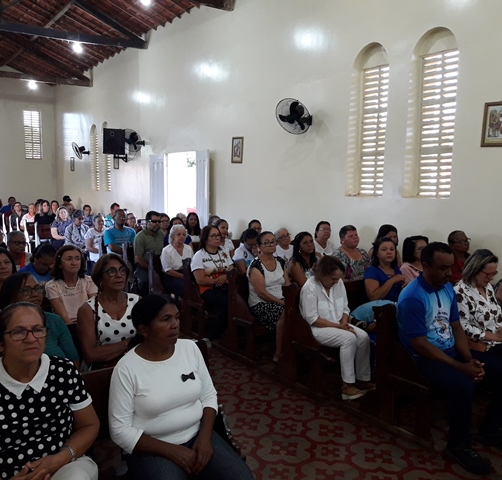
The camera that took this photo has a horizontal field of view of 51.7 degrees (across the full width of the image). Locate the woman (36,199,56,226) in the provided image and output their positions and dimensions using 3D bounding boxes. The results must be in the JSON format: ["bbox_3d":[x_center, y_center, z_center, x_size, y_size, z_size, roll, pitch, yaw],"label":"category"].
[{"bbox_3d":[-4.373,-0.208,11.156,0.450,1.250,0.600,-4,7,-36],"label":"woman"}]

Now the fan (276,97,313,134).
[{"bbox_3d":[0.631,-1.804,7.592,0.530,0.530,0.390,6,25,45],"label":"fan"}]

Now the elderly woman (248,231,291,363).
[{"bbox_3d":[0.214,0.521,4.764,0.460,1.170,0.580,-3,7,-30],"label":"elderly woman"}]

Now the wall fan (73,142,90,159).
[{"bbox_3d":[-4.687,-2.421,14.176,0.430,0.480,0.510,-16,14,-34],"label":"wall fan"}]

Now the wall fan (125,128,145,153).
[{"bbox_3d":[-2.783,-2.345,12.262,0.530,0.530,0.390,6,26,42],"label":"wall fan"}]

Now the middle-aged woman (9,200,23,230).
[{"bbox_3d":[-5.669,-0.364,12.829,0.470,1.180,0.700,-4,8,-35],"label":"middle-aged woman"}]

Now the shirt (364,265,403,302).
[{"bbox_3d":[1.209,0.445,4.726,0.430,0.480,0.270,-3,7,-29],"label":"shirt"}]

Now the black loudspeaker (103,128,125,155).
[{"bbox_3d":[-3.436,-2.480,13.032,0.430,0.620,0.400,0,6,0],"label":"black loudspeaker"}]

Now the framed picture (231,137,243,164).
[{"bbox_3d":[-0.217,-1.474,8.517,0.030,0.435,0.340,-4,7,-36],"label":"framed picture"}]

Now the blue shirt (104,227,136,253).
[{"bbox_3d":[-1.907,0.081,7.580,0.500,0.540,0.300,-4,7,-36],"label":"blue shirt"}]

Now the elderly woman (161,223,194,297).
[{"bbox_3d":[-0.832,0.382,6.185,0.450,1.140,0.600,-4,7,-36],"label":"elderly woman"}]

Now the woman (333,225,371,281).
[{"bbox_3d":[1.210,0.438,5.597,0.500,1.200,0.720,-4,8,-34],"label":"woman"}]

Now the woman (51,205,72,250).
[{"bbox_3d":[-3.402,-0.005,9.537,0.450,1.190,0.600,-4,7,-36],"label":"woman"}]

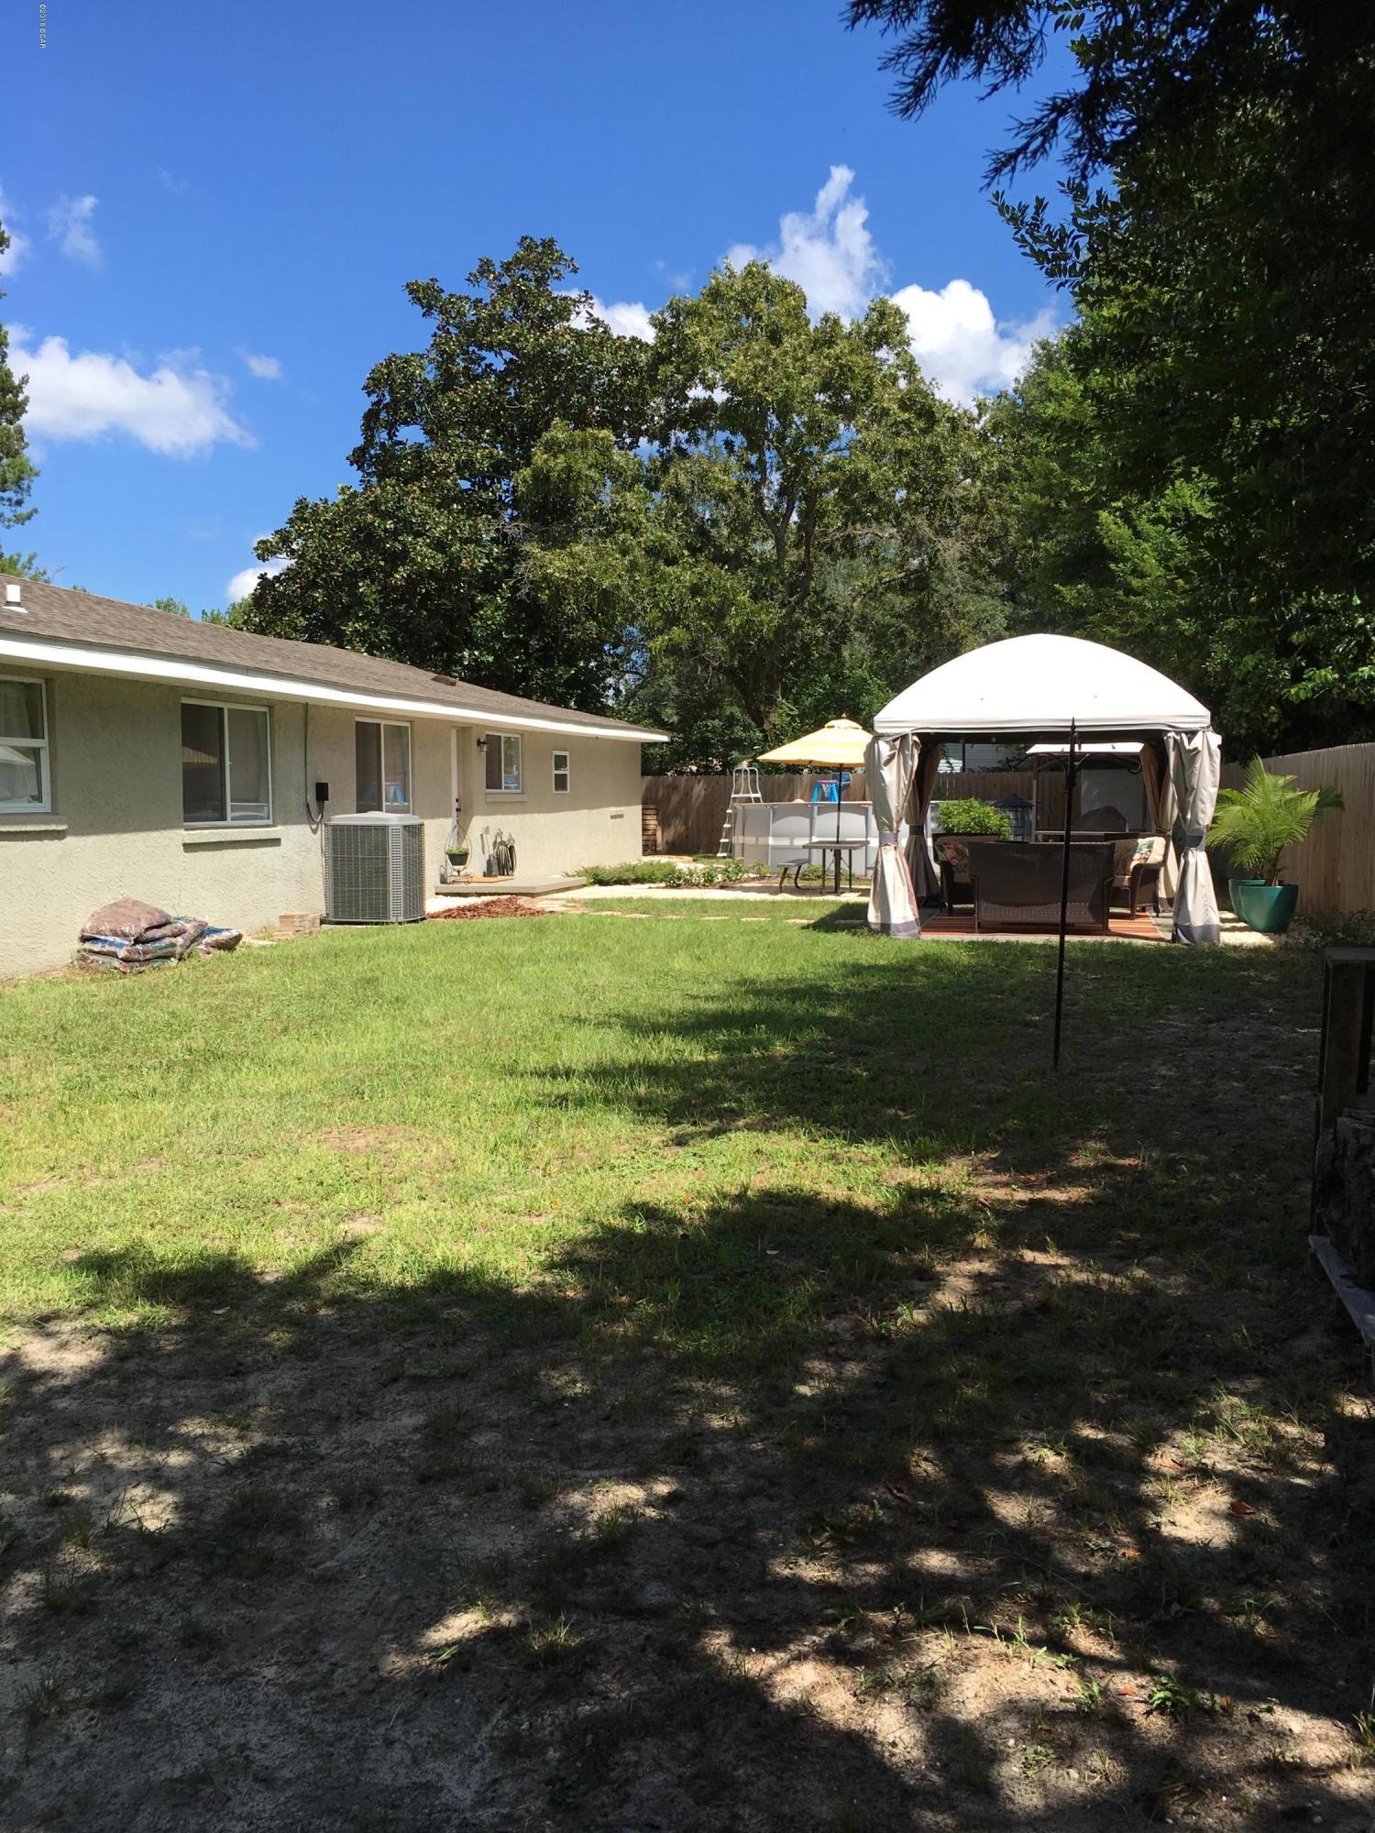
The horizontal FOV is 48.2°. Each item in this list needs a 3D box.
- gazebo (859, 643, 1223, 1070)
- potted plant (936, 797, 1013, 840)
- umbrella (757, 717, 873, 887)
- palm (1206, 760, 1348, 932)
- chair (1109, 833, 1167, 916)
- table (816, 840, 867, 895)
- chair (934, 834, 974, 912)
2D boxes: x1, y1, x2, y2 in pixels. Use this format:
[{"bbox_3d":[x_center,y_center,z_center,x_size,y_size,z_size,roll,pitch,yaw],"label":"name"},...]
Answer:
[{"bbox_3d":[3.550,-1.353,15.541,3.150,2.900,3.500,1,5,14],"label":"gazebo"},{"bbox_3d":[3.730,-0.860,19.994,0.960,1.330,0.920,1,5,14],"label":"potted plant"},{"bbox_3d":[2.133,-1.552,21.291,2.380,2.450,2.380,3,5,14],"label":"umbrella"},{"bbox_3d":[5.770,-0.705,15.043,1.250,1.690,1.200,1,5,14],"label":"palm"},{"bbox_3d":[4.730,-0.460,16.940,0.740,0.890,0.800,4,6,37],"label":"chair"},{"bbox_3d":[2.103,-0.665,21.364,0.780,0.670,0.900,1,5,14],"label":"table"},{"bbox_3d":[3.200,-0.479,17.169,0.740,0.890,0.800,0,5,-2],"label":"chair"}]

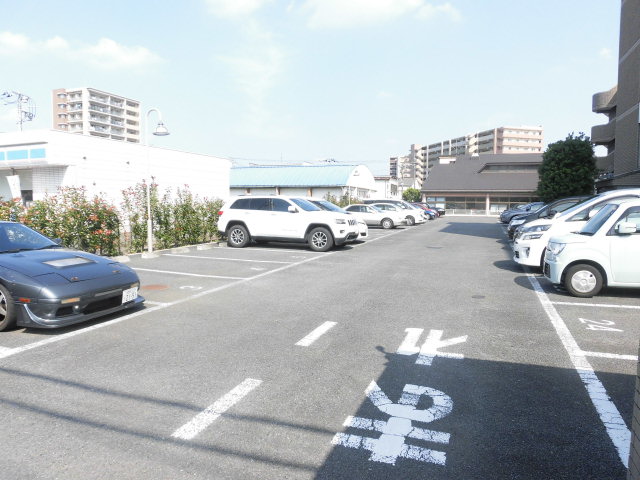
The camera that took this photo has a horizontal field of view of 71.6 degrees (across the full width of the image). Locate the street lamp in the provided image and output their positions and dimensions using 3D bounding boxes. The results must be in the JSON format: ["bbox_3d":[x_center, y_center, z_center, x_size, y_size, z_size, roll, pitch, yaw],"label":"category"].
[{"bbox_3d":[-4.767,-1.699,13.051,0.820,4.220,0.480,2,5,21],"label":"street lamp"}]

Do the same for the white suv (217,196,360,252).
[{"bbox_3d":[-1.078,-0.639,15.260,4.820,1.770,1.940,2,5,21],"label":"white suv"}]

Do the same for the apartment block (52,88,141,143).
[{"bbox_3d":[-69.554,-27.853,140.565,13.300,33.600,21.000,2,5,21],"label":"apartment block"}]

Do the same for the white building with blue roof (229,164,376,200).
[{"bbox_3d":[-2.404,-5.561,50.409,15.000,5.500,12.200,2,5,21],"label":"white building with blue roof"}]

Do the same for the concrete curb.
[{"bbox_3d":[-4.569,0.275,13.915,0.160,0.140,5.600,2,5,21],"label":"concrete curb"}]

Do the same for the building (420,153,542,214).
[{"bbox_3d":[23.039,-7.008,56.645,17.500,7.600,15.000,2,5,21],"label":"building"}]

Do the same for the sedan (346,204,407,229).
[{"bbox_3d":[2.924,-1.430,26.691,4.600,1.420,1.740,2,5,21],"label":"sedan"}]

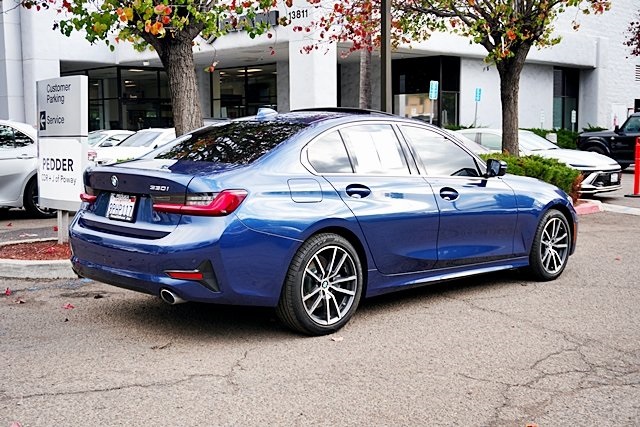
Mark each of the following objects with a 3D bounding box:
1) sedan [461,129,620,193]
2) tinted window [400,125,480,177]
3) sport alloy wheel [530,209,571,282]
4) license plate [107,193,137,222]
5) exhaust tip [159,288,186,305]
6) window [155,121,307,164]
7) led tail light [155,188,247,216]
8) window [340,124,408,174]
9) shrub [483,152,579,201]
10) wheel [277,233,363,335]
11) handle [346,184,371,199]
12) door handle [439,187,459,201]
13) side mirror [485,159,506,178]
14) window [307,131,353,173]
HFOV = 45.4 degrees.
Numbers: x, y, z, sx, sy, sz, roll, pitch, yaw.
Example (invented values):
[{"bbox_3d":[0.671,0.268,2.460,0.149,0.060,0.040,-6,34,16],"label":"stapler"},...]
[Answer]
[{"bbox_3d":[3.600,-1.118,16.000,1.850,1.430,4.820,-6,8,-44],"label":"sedan"},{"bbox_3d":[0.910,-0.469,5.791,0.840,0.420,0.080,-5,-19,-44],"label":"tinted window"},{"bbox_3d":[2.009,0.274,6.880,0.660,0.660,0.240,-5,8,-44],"label":"sport alloy wheel"},{"bbox_3d":[-1.210,-0.035,4.666,0.312,0.162,0.025,7,-5,45],"label":"license plate"},{"bbox_3d":[-0.811,0.472,4.350,0.130,0.088,0.100,-5,8,-45],"label":"exhaust tip"},{"bbox_3d":[-0.599,-0.504,5.234,1.120,0.100,0.700,7,33,45],"label":"window"},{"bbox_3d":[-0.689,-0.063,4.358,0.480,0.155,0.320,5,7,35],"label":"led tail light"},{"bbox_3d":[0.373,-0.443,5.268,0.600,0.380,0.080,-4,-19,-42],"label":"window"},{"bbox_3d":[3.736,-0.636,13.900,2.200,0.850,1.200,0,6,-9],"label":"shrub"},{"bbox_3d":[-0.017,0.441,4.881,0.660,0.660,0.240,-5,8,-44],"label":"wheel"},{"bbox_3d":[0.238,-0.142,4.875,0.225,0.075,0.060,-5,8,-45],"label":"handle"},{"bbox_3d":[0.932,-0.144,5.571,0.225,0.075,0.060,-5,8,-45],"label":"door handle"},{"bbox_3d":[1.376,-0.350,5.931,0.140,0.165,0.205,-5,8,-45],"label":"side mirror"},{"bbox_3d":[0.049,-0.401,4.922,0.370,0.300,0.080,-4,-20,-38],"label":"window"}]

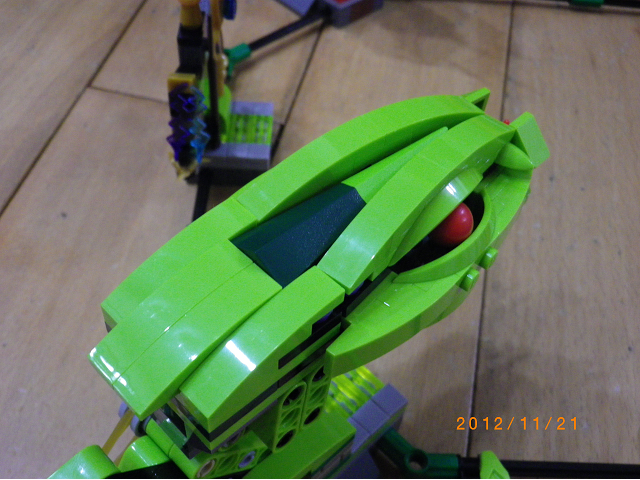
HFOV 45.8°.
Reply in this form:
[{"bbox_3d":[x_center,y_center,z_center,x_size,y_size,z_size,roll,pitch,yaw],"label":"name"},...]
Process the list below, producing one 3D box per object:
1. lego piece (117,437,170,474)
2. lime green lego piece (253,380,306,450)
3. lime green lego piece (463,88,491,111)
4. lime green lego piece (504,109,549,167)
[{"bbox_3d":[-0.036,0.049,0.159,0.011,0.010,0.010,-34,60,-29],"label":"lego piece"},{"bbox_3d":[-0.009,0.036,0.167,0.008,0.024,0.008,-30,56,-35],"label":"lime green lego piece"},{"bbox_3d":[0.036,-0.034,0.189,0.008,0.008,0.009,-34,58,-30],"label":"lime green lego piece"},{"bbox_3d":[0.049,-0.023,0.180,0.008,0.008,0.009,-34,58,-30],"label":"lime green lego piece"}]

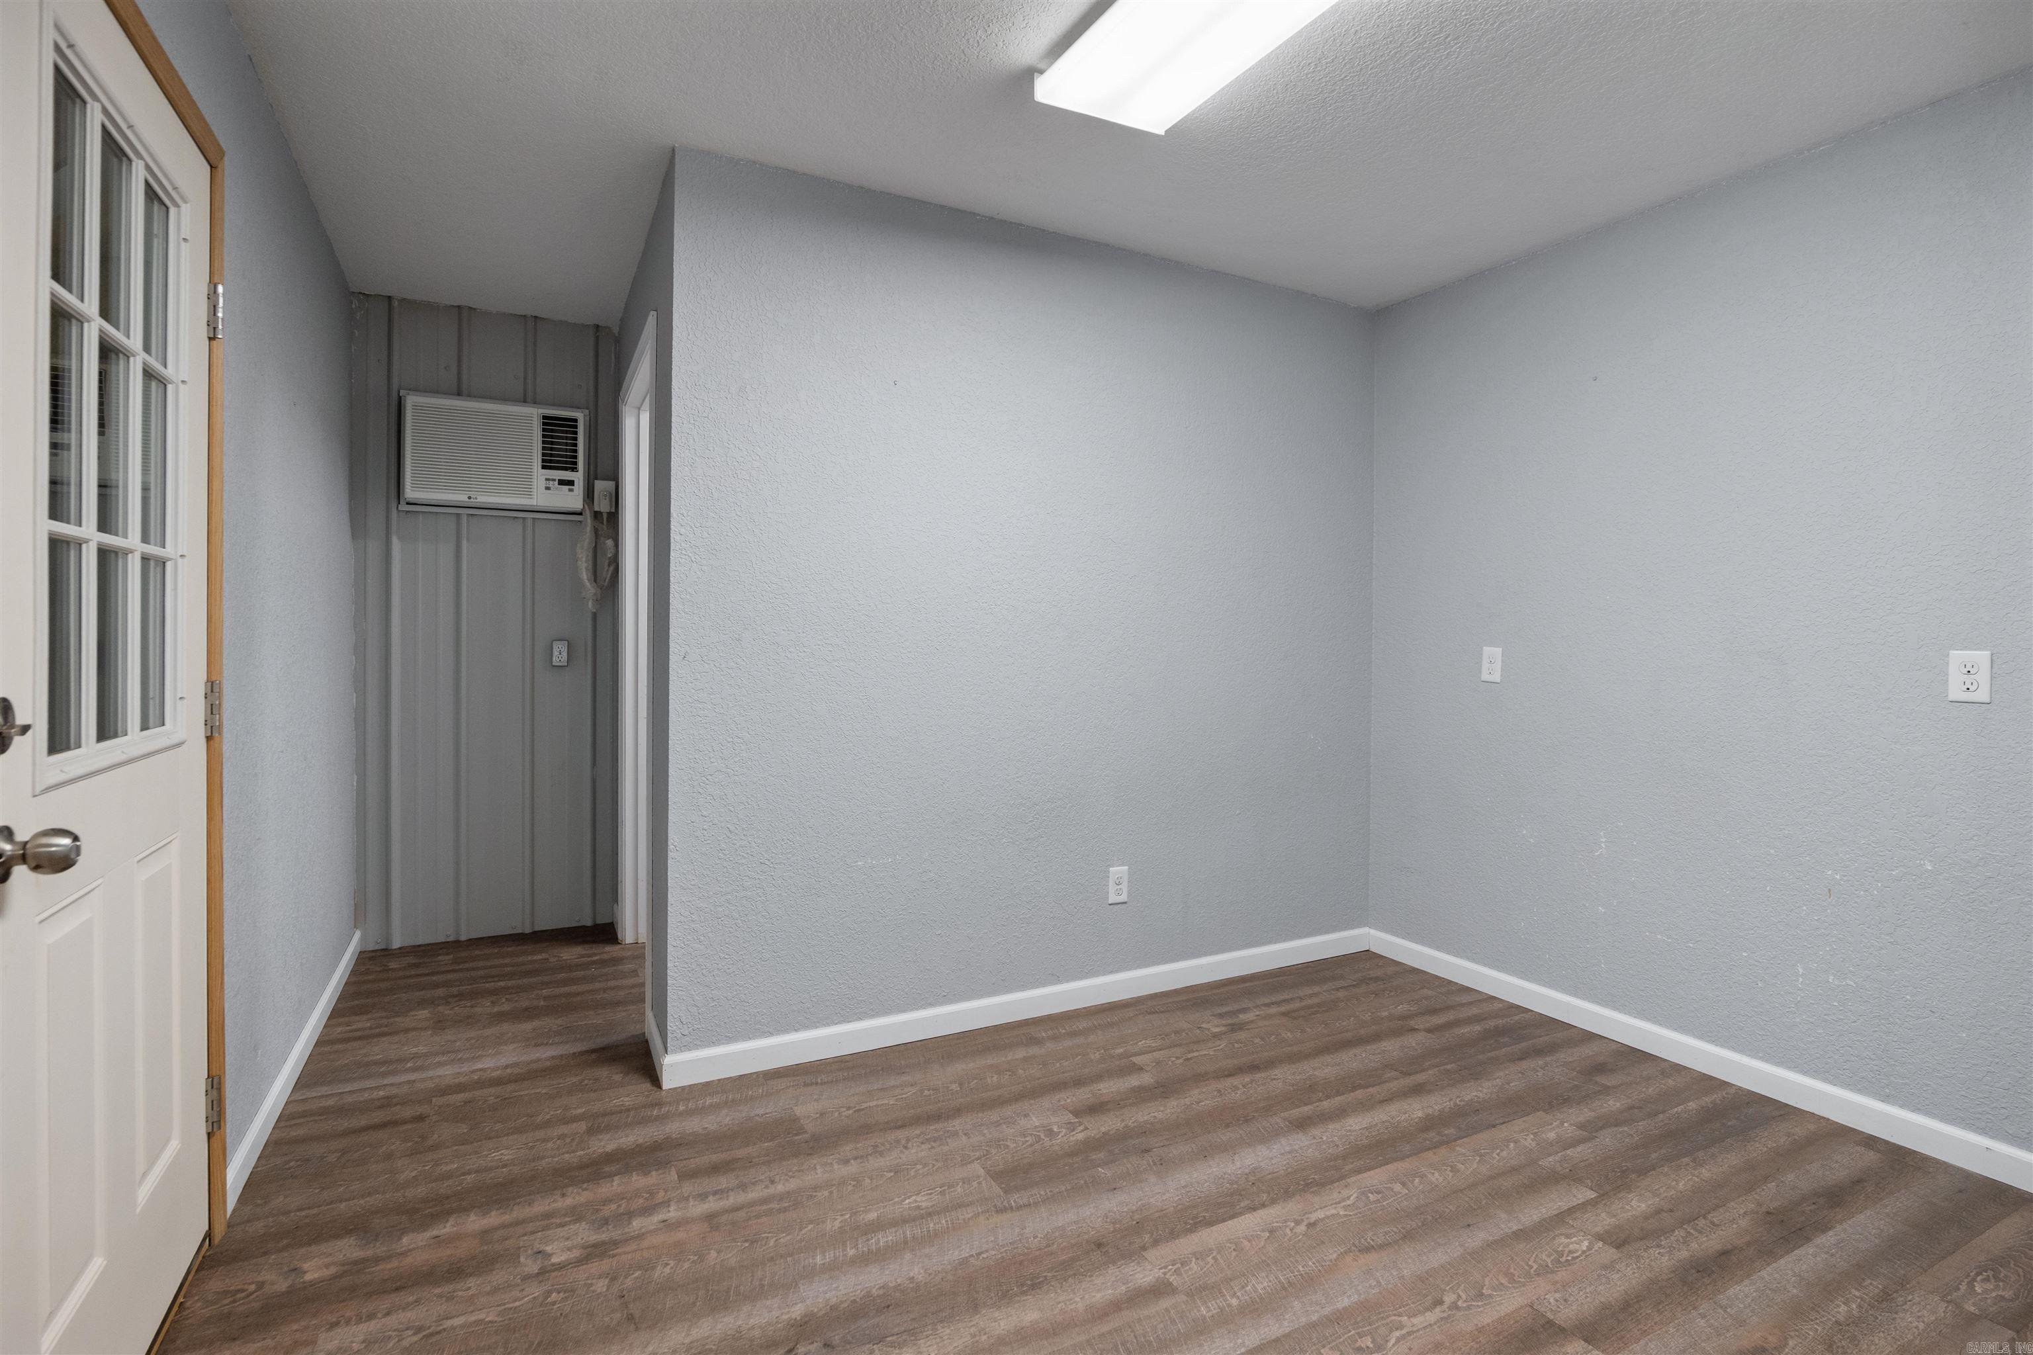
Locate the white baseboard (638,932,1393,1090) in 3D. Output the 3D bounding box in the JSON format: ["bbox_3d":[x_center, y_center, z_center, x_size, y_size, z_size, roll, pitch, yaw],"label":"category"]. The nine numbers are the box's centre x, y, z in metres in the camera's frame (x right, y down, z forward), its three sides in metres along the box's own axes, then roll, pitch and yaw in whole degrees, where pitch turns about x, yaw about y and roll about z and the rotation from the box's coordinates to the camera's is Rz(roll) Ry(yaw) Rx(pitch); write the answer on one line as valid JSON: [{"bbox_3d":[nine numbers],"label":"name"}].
[{"bbox_3d":[0.241,1.021,2.940,2.611,0.090,0.015,0,2,-29],"label":"white baseboard"}]

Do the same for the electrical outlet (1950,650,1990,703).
[{"bbox_3d":[2.204,0.000,2.088,0.008,0.115,0.070,0,2,-29],"label":"electrical outlet"}]

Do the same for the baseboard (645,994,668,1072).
[{"bbox_3d":[-0.977,1.005,2.460,0.015,0.090,0.332,0,2,-29],"label":"baseboard"}]

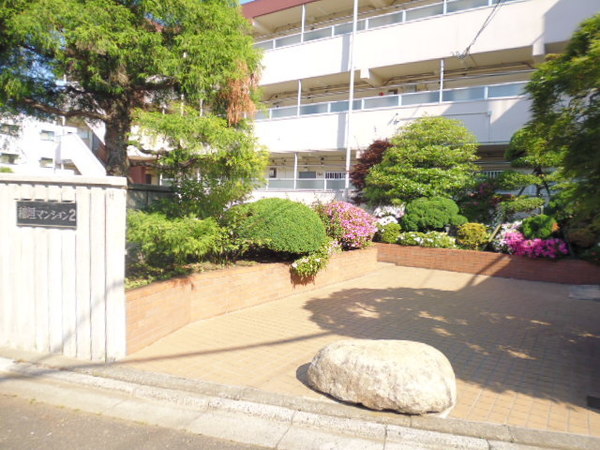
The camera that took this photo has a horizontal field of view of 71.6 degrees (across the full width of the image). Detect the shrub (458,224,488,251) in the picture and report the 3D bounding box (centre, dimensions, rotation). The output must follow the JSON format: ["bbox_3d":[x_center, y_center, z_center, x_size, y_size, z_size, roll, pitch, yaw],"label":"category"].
[{"bbox_3d":[4.043,0.270,9.750,0.720,0.660,0.650,4,3,31],"label":"shrub"}]

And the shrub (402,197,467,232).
[{"bbox_3d":[3.476,-0.245,10.750,1.600,0.980,1.350,4,3,31],"label":"shrub"}]

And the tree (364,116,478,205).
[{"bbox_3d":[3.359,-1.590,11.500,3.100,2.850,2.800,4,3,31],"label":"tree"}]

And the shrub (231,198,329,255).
[{"bbox_3d":[-0.377,0.035,7.300,1.500,1.000,1.620,2,2,0],"label":"shrub"}]

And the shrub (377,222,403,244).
[{"bbox_3d":[2.291,0.218,10.650,0.680,0.580,0.620,4,3,31],"label":"shrub"}]

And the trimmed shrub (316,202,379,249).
[{"bbox_3d":[1.006,0.000,9.000,1.250,1.050,1.400,4,3,32],"label":"trimmed shrub"}]

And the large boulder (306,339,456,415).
[{"bbox_3d":[0.583,1.035,2.915,1.000,0.390,0.640,3,3,18],"label":"large boulder"}]

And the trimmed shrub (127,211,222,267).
[{"bbox_3d":[-1.686,0.192,5.500,1.100,0.780,1.350,4,3,32],"label":"trimmed shrub"}]

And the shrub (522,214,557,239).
[{"bbox_3d":[5.297,0.055,9.200,0.720,0.580,0.650,4,3,31],"label":"shrub"}]

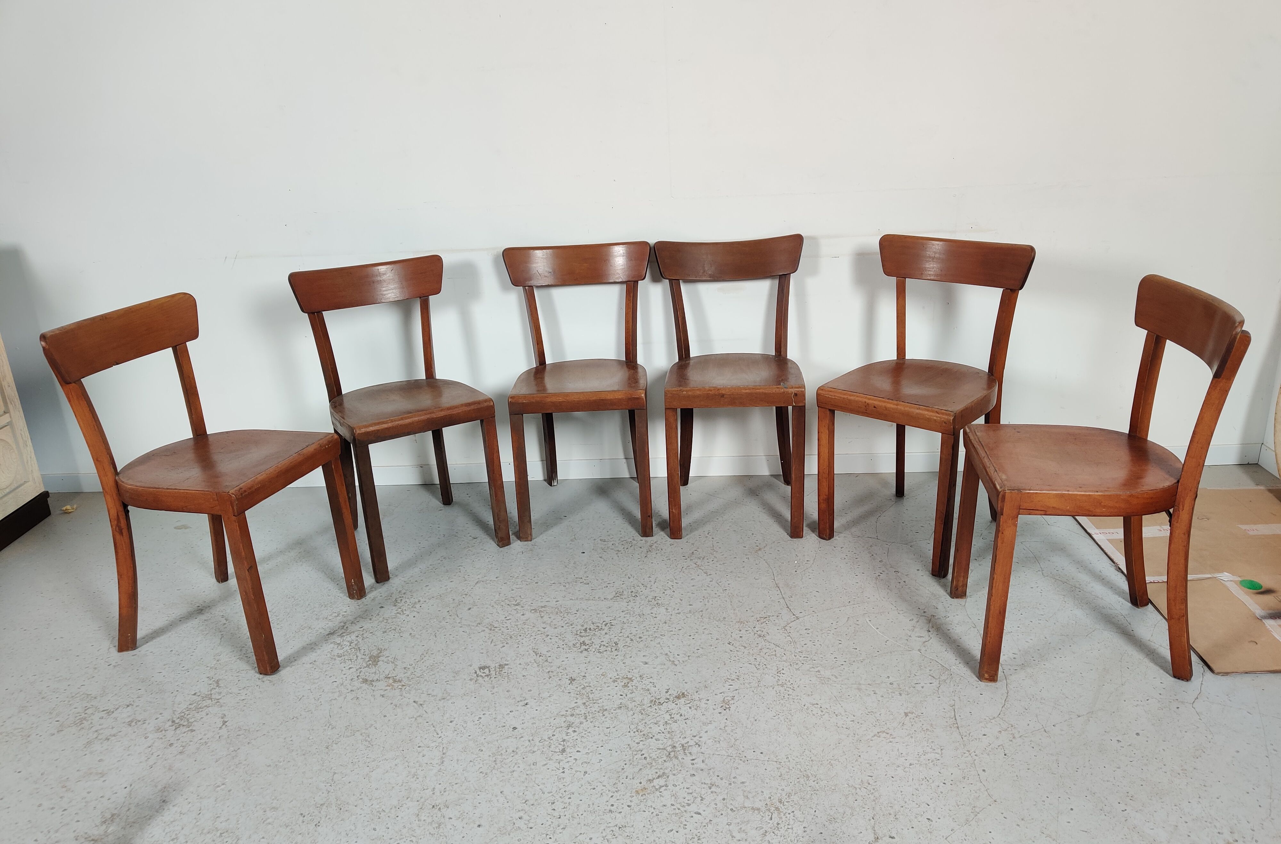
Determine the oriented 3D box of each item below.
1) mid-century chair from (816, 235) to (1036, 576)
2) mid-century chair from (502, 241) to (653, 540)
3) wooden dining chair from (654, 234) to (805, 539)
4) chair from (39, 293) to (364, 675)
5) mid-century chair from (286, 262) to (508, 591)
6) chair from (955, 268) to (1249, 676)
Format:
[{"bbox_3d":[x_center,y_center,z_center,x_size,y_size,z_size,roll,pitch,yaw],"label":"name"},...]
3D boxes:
[{"bbox_3d":[0.786,-0.070,2.809,0.467,0.815,0.450,13,25,39],"label":"mid-century chair"},{"bbox_3d":[-0.176,-0.106,3.056,0.467,0.815,0.450,-2,19,2],"label":"mid-century chair"},{"bbox_3d":[0.281,-0.117,3.019,0.467,0.815,0.450,-1,19,5],"label":"wooden dining chair"},{"bbox_3d":[-1.055,0.133,2.483,0.450,0.815,0.467,3,20,18],"label":"chair"},{"bbox_3d":[-0.690,-0.033,2.918,0.467,0.815,0.450,-13,21,-28],"label":"mid-century chair"},{"bbox_3d":[0.981,0.120,2.220,0.450,0.815,0.467,-1,19,7],"label":"chair"}]

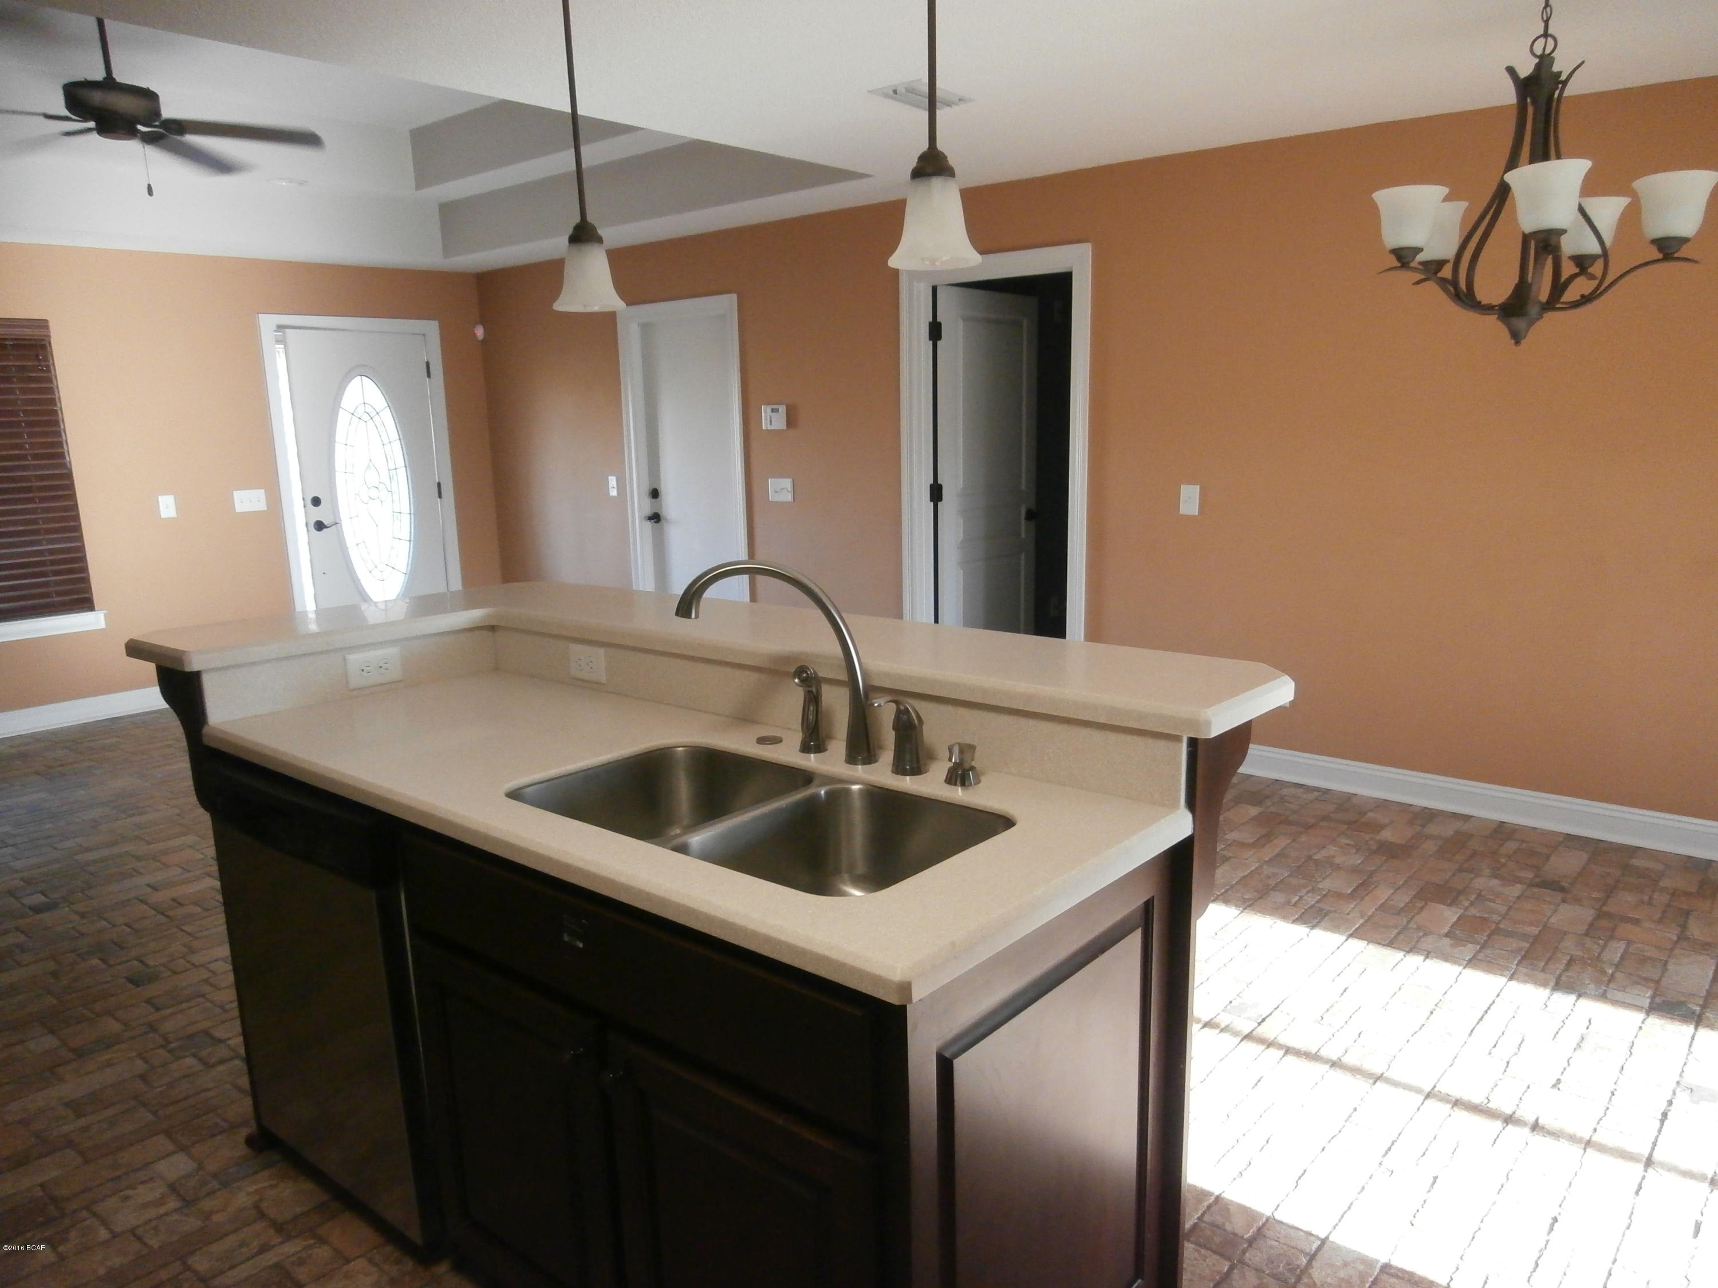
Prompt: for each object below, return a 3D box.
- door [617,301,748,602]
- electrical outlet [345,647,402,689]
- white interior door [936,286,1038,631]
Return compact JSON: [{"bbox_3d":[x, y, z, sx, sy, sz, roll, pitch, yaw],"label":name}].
[{"bbox_3d":[-0.959,-0.839,6.762,0.985,2.115,0.120,7,14,40],"label":"door"},{"bbox_3d":[-1.001,0.050,2.468,0.008,0.071,0.116,7,14,40],"label":"electrical outlet"},{"bbox_3d":[0.661,-0.723,6.040,0.040,2.040,0.813,7,14,40],"label":"white interior door"}]

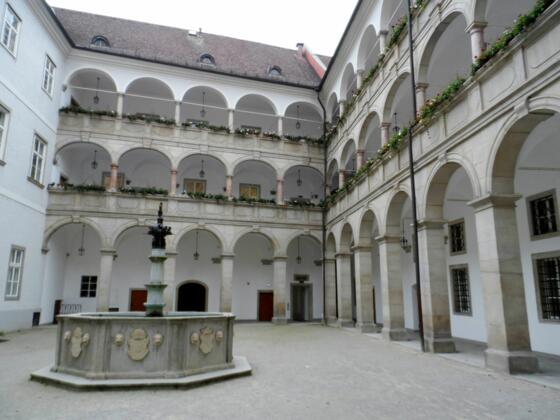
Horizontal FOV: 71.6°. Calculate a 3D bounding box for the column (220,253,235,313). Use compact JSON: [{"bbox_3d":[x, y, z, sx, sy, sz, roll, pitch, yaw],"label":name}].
[{"bbox_3d":[-3.191,4.781,23.497,0.860,4.139,0.759,4,-13,-16],"label":"column"}]

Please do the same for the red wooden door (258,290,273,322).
[{"bbox_3d":[-0.981,6.889,27.860,1.203,2.163,0.208,4,-13,-14],"label":"red wooden door"}]

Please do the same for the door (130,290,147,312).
[{"bbox_3d":[-8.844,6.049,24.573,1.170,1.860,0.120,4,-13,-15],"label":"door"}]

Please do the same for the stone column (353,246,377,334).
[{"bbox_3d":[4.150,3.825,18.904,0.820,4.060,0.920,2,-13,-7],"label":"stone column"}]

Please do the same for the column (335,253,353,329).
[{"bbox_3d":[3.877,4.807,23.355,0.811,4.368,0.853,3,-13,-8],"label":"column"}]

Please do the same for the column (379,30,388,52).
[{"bbox_3d":[4.709,-7.655,17.964,0.430,1.620,0.430,2,-13,-7],"label":"column"}]

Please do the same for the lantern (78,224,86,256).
[{"bbox_3d":[-11.715,1.808,23.068,0.385,1.902,0.385,4,-13,-16],"label":"lantern"}]

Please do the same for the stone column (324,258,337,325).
[{"bbox_3d":[3.418,5.457,26.254,0.858,4.368,0.811,4,-13,-14],"label":"stone column"}]

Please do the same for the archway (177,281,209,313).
[{"bbox_3d":[-5.985,6.304,26.714,2.145,2.662,0.312,4,-13,-14],"label":"archway"}]

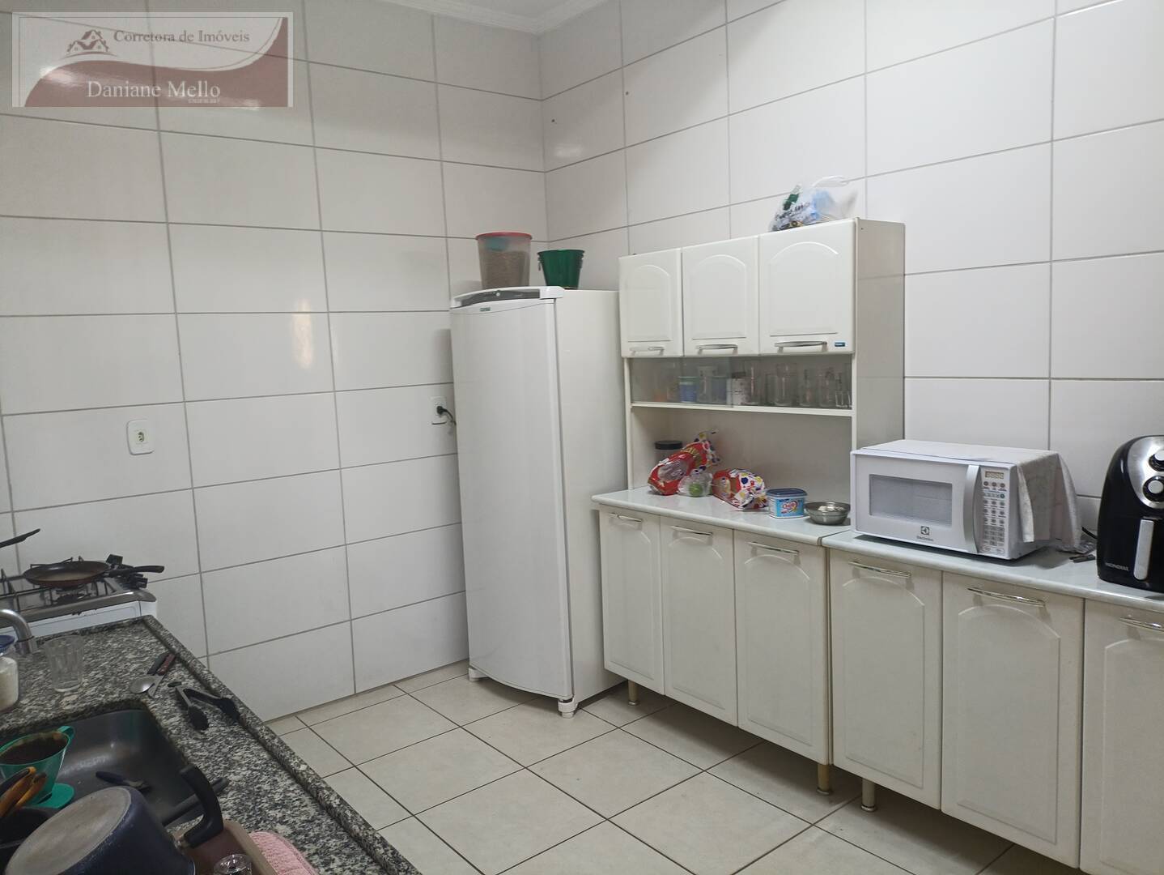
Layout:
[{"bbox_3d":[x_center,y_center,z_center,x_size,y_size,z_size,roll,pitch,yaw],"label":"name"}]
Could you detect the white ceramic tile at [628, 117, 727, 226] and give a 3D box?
[{"bbox_3d":[0.382,-1.066,3.412,0.010,0.324,0.571,-8,8,-39],"label":"white ceramic tile"}]

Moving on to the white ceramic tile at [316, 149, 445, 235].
[{"bbox_3d":[-0.828,-1.017,3.527,0.563,0.320,0.010,-7,8,-37],"label":"white ceramic tile"}]

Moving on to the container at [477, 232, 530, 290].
[{"bbox_3d":[-0.320,-0.704,3.474,0.230,0.245,0.230,-3,7,-5],"label":"container"}]

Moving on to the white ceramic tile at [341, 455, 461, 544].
[{"bbox_3d":[-0.783,0.265,3.705,0.567,0.322,0.012,-8,8,-37],"label":"white ceramic tile"}]

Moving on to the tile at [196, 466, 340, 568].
[{"bbox_3d":[-1.238,0.326,3.371,0.567,0.324,0.010,-7,8,-37],"label":"tile"}]

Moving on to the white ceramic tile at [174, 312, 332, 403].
[{"bbox_3d":[-1.266,-0.323,3.301,0.570,0.324,0.010,-7,8,-37],"label":"white ceramic tile"}]

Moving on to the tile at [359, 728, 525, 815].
[{"bbox_3d":[-0.495,1.153,2.931,0.429,0.010,0.429,-8,8,-38],"label":"tile"}]

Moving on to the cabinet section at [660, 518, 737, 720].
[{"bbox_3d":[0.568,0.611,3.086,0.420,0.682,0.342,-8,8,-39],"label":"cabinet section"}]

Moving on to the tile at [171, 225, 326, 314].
[{"bbox_3d":[-1.265,-0.639,3.227,0.563,0.320,0.010,-7,8,-37],"label":"tile"}]

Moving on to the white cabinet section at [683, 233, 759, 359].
[{"bbox_3d":[0.590,-0.497,3.038,0.280,0.392,0.350,-8,8,-39],"label":"white cabinet section"}]

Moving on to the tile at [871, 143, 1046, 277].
[{"bbox_3d":[1.128,-0.673,2.563,0.010,0.324,0.570,-8,8,-39],"label":"tile"}]

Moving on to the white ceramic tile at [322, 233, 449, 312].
[{"bbox_3d":[-0.825,-0.703,3.594,0.567,0.322,0.012,-8,8,-37],"label":"white ceramic tile"}]

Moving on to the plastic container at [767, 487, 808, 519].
[{"bbox_3d":[0.676,0.219,2.772,0.127,0.085,0.094,-3,6,-2],"label":"plastic container"}]

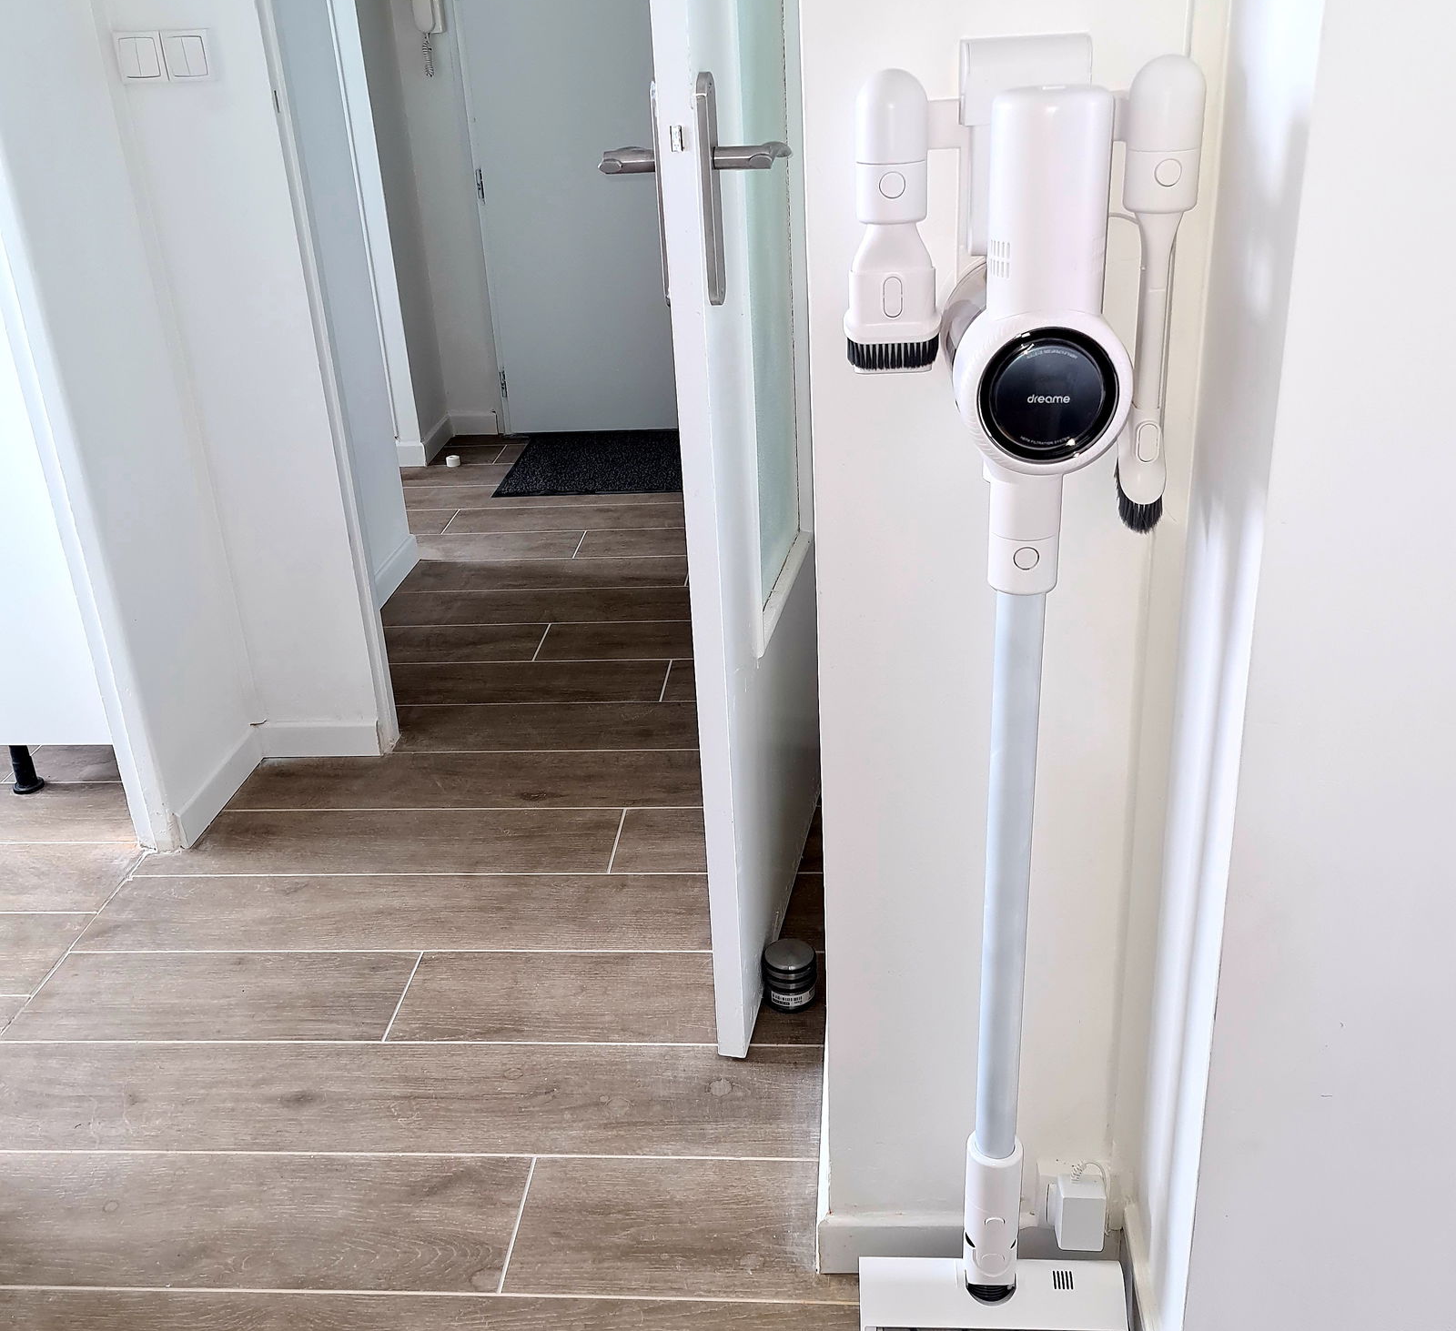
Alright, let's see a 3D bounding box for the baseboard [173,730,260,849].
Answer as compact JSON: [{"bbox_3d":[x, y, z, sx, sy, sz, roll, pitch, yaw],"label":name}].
[{"bbox_3d":[-0.874,0.204,2.522,0.013,0.066,0.325,0,25,6],"label":"baseboard"}]

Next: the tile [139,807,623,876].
[{"bbox_3d":[-0.562,0.293,2.381,0.775,0.010,0.200,-1,25,5],"label":"tile"}]

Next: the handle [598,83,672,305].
[{"bbox_3d":[-0.077,-0.493,1.513,0.066,0.212,0.140,2,25,12],"label":"handle"}]

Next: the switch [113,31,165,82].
[{"bbox_3d":[-0.876,-0.912,2.188,0.073,0.071,0.012,-1,25,5],"label":"switch"}]

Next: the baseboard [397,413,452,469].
[{"bbox_3d":[-0.931,-0.696,4.496,0.085,0.069,0.335,-1,25,5],"label":"baseboard"}]

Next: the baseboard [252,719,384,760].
[{"bbox_3d":[-0.746,0.134,2.659,0.232,0.066,0.013,-1,25,5],"label":"baseboard"}]

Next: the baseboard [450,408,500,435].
[{"bbox_3d":[-0.809,-0.768,4.642,0.147,0.067,0.013,-1,25,5],"label":"baseboard"}]

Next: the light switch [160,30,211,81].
[{"bbox_3d":[-0.805,-0.914,2.182,0.073,0.071,0.012,-1,25,5],"label":"light switch"}]

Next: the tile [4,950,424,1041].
[{"bbox_3d":[-0.710,0.463,2.026,0.532,0.010,0.200,-1,25,5],"label":"tile"}]

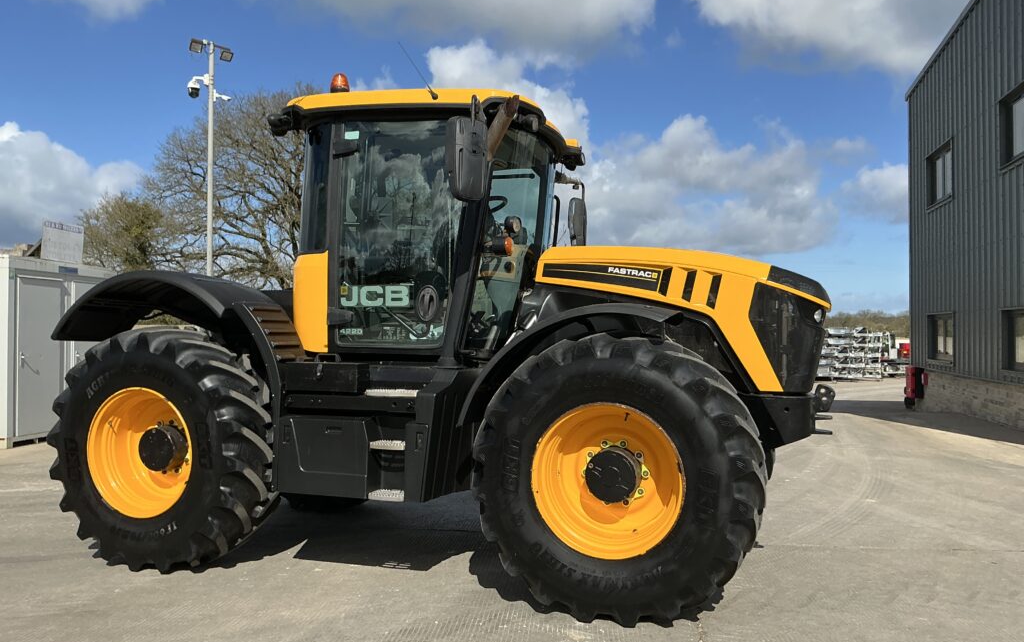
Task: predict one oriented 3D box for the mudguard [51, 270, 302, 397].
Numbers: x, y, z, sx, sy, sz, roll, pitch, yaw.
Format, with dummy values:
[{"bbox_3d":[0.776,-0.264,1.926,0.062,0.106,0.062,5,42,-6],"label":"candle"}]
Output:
[{"bbox_3d":[-2.160,0.068,5.468,1.727,0.768,0.576,0,-1,17],"label":"mudguard"}]

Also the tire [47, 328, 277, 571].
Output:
[{"bbox_3d":[-2.244,0.815,5.406,1.586,1.565,0.596,0,-1,17],"label":"tire"}]

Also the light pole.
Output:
[{"bbox_3d":[-6.291,-2.055,17.229,1.000,7.713,0.600,1,-1,-30],"label":"light pole"}]

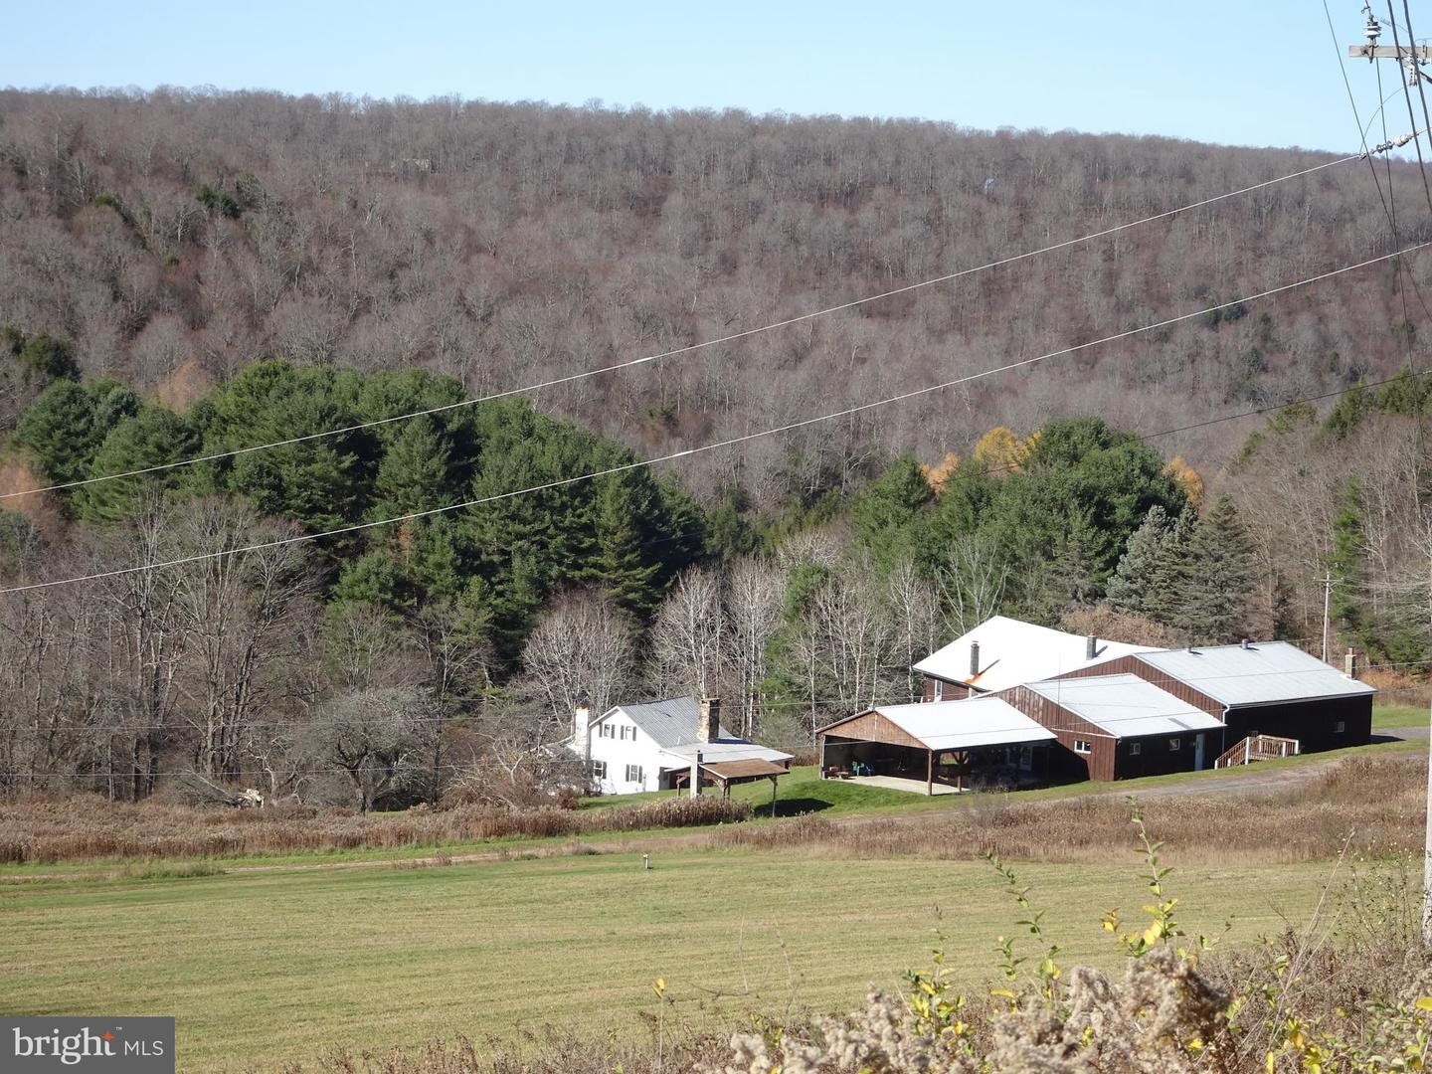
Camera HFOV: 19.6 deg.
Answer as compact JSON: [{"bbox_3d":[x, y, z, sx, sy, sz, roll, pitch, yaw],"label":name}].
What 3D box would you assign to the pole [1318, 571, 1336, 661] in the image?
[{"bbox_3d":[41.313,6.292,280.265,1.800,7.830,0.300,0,4,0],"label":"pole"}]

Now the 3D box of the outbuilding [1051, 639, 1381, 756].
[{"bbox_3d":[28.955,9.429,242.386,12.590,5.890,14.530,-3,5,-41],"label":"outbuilding"}]

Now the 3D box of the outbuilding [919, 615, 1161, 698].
[{"bbox_3d":[23.220,9.583,265.286,12.130,7.390,23.890,-1,4,-22],"label":"outbuilding"}]

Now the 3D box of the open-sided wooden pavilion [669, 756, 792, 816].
[{"bbox_3d":[0.596,13.277,218.638,4.410,2.850,4.950,-3,5,-41],"label":"open-sided wooden pavilion"}]

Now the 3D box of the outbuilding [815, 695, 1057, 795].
[{"bbox_3d":[12.355,11.437,231.021,9.630,4.350,9.420,-3,5,-41],"label":"outbuilding"}]

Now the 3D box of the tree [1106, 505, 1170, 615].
[{"bbox_3d":[29.534,4.005,286.418,6.000,12.370,6.000,0,4,0],"label":"tree"}]

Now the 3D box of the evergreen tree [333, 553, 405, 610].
[{"bbox_3d":[-26.998,6.790,322.386,6.000,11.430,6.000,0,4,0],"label":"evergreen tree"}]

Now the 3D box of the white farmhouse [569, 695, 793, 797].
[{"bbox_3d":[-1.916,13.373,260.235,11.000,6.300,7.460,3,5,37],"label":"white farmhouse"}]

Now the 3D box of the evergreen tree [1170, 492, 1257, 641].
[{"bbox_3d":[34.958,3.450,288.429,5.800,12.690,5.800,0,4,0],"label":"evergreen tree"}]

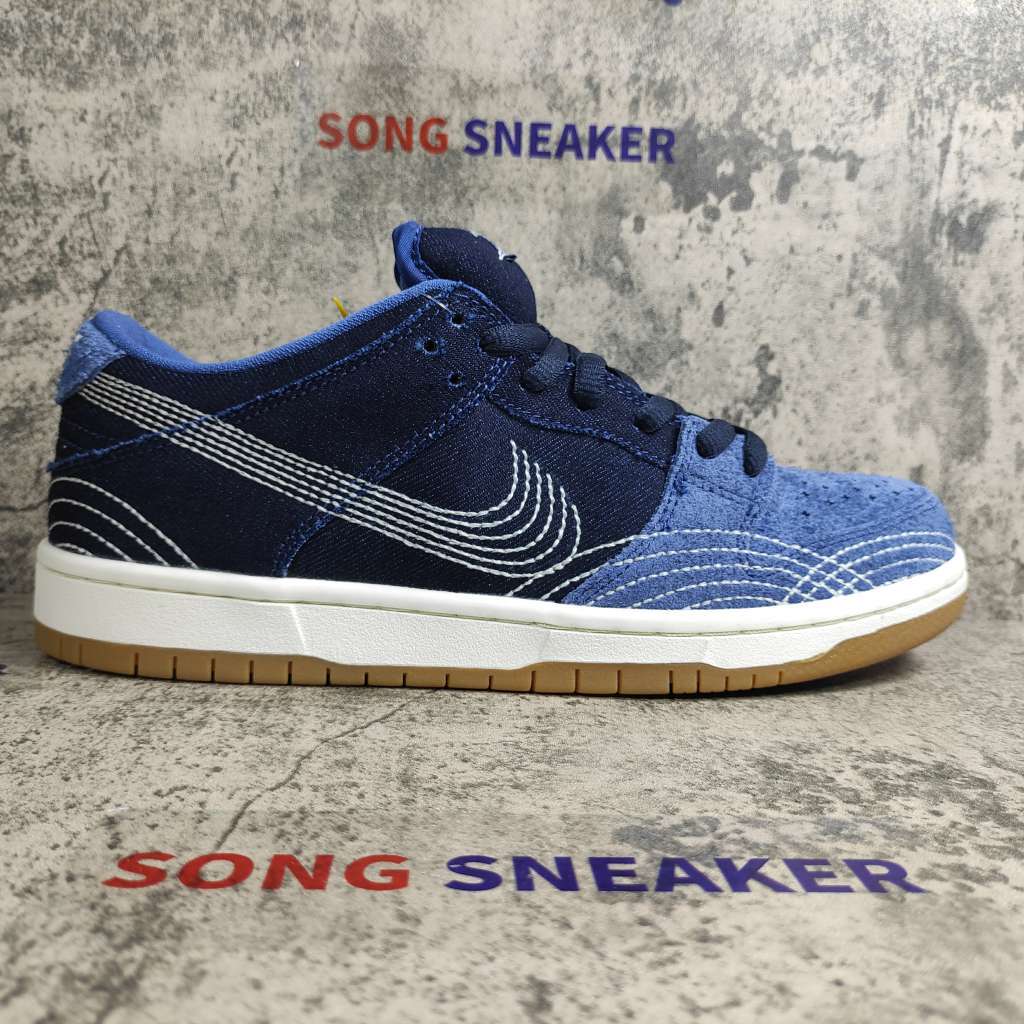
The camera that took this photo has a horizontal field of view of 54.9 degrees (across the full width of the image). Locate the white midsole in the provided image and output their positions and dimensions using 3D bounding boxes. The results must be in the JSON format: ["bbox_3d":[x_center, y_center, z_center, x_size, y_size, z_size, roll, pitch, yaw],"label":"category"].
[{"bbox_3d":[0.004,0.023,0.319,0.301,0.030,0.109,1,6,-7],"label":"white midsole"}]

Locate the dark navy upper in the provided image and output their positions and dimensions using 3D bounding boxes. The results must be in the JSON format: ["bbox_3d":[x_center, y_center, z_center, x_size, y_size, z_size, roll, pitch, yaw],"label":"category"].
[{"bbox_3d":[0.006,-0.033,0.314,0.296,0.111,0.104,1,6,-7],"label":"dark navy upper"}]

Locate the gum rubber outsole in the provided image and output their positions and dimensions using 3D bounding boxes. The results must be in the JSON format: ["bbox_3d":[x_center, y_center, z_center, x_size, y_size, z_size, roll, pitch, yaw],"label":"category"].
[{"bbox_3d":[0.003,0.035,0.320,0.300,0.021,0.107,1,6,-7],"label":"gum rubber outsole"}]

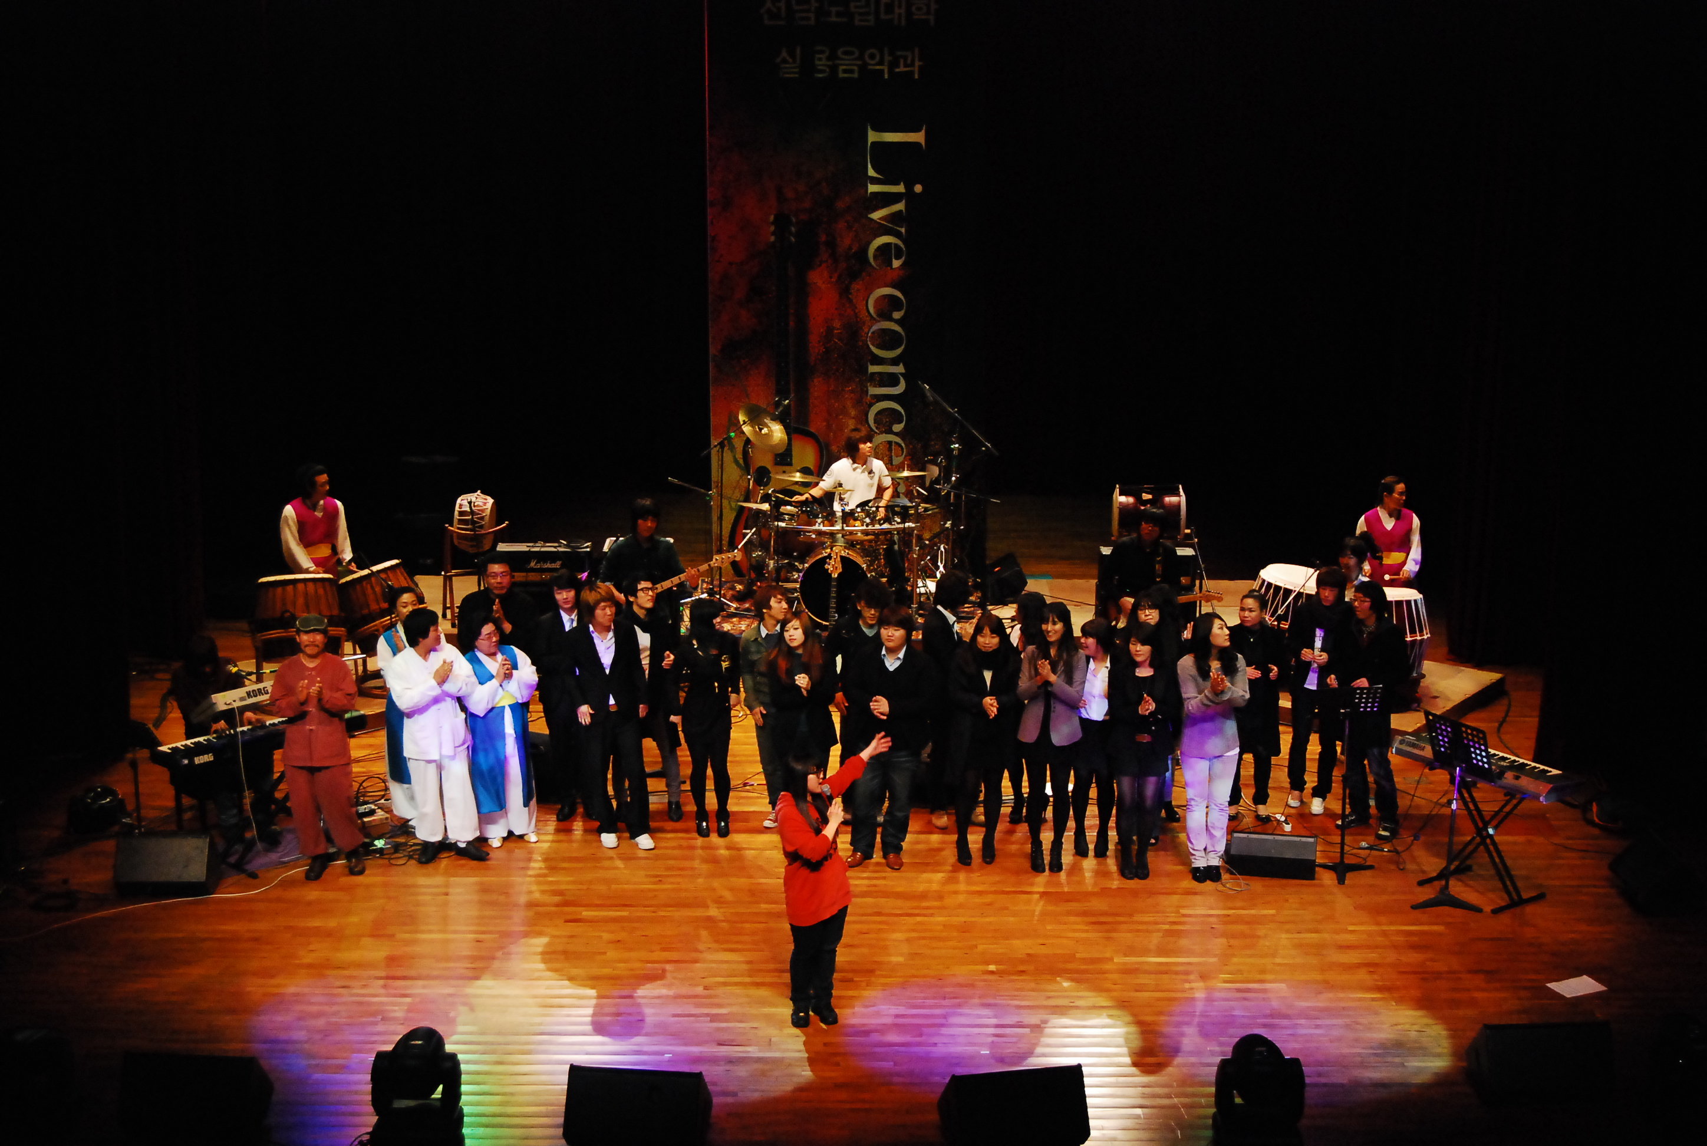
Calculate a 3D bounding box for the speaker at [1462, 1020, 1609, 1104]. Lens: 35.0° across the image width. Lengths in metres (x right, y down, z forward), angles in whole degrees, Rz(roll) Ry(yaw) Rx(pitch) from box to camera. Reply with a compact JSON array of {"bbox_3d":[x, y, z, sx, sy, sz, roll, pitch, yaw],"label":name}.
[{"bbox_3d":[3.717,2.634,14.695,0.660,0.430,0.455,-1,16,-4],"label":"speaker"}]

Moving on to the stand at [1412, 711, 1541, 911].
[{"bbox_3d":[3.857,1.507,17.318,0.460,1.200,0.520,-13,20,-38],"label":"stand"}]

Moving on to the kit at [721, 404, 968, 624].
[{"bbox_3d":[-0.080,-0.576,23.293,2.000,1.720,1.500,0,15,0],"label":"kit"}]

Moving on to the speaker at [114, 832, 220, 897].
[{"bbox_3d":[-4.460,1.859,17.637,0.585,0.350,0.430,0,15,0],"label":"speaker"}]

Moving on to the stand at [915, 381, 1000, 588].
[{"bbox_3d":[0.900,-0.743,23.558,0.680,1.880,0.550,0,15,0],"label":"stand"}]

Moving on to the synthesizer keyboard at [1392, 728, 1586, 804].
[{"bbox_3d":[4.051,1.204,17.343,0.380,0.130,1.200,-13,20,-38],"label":"synthesizer keyboard"}]

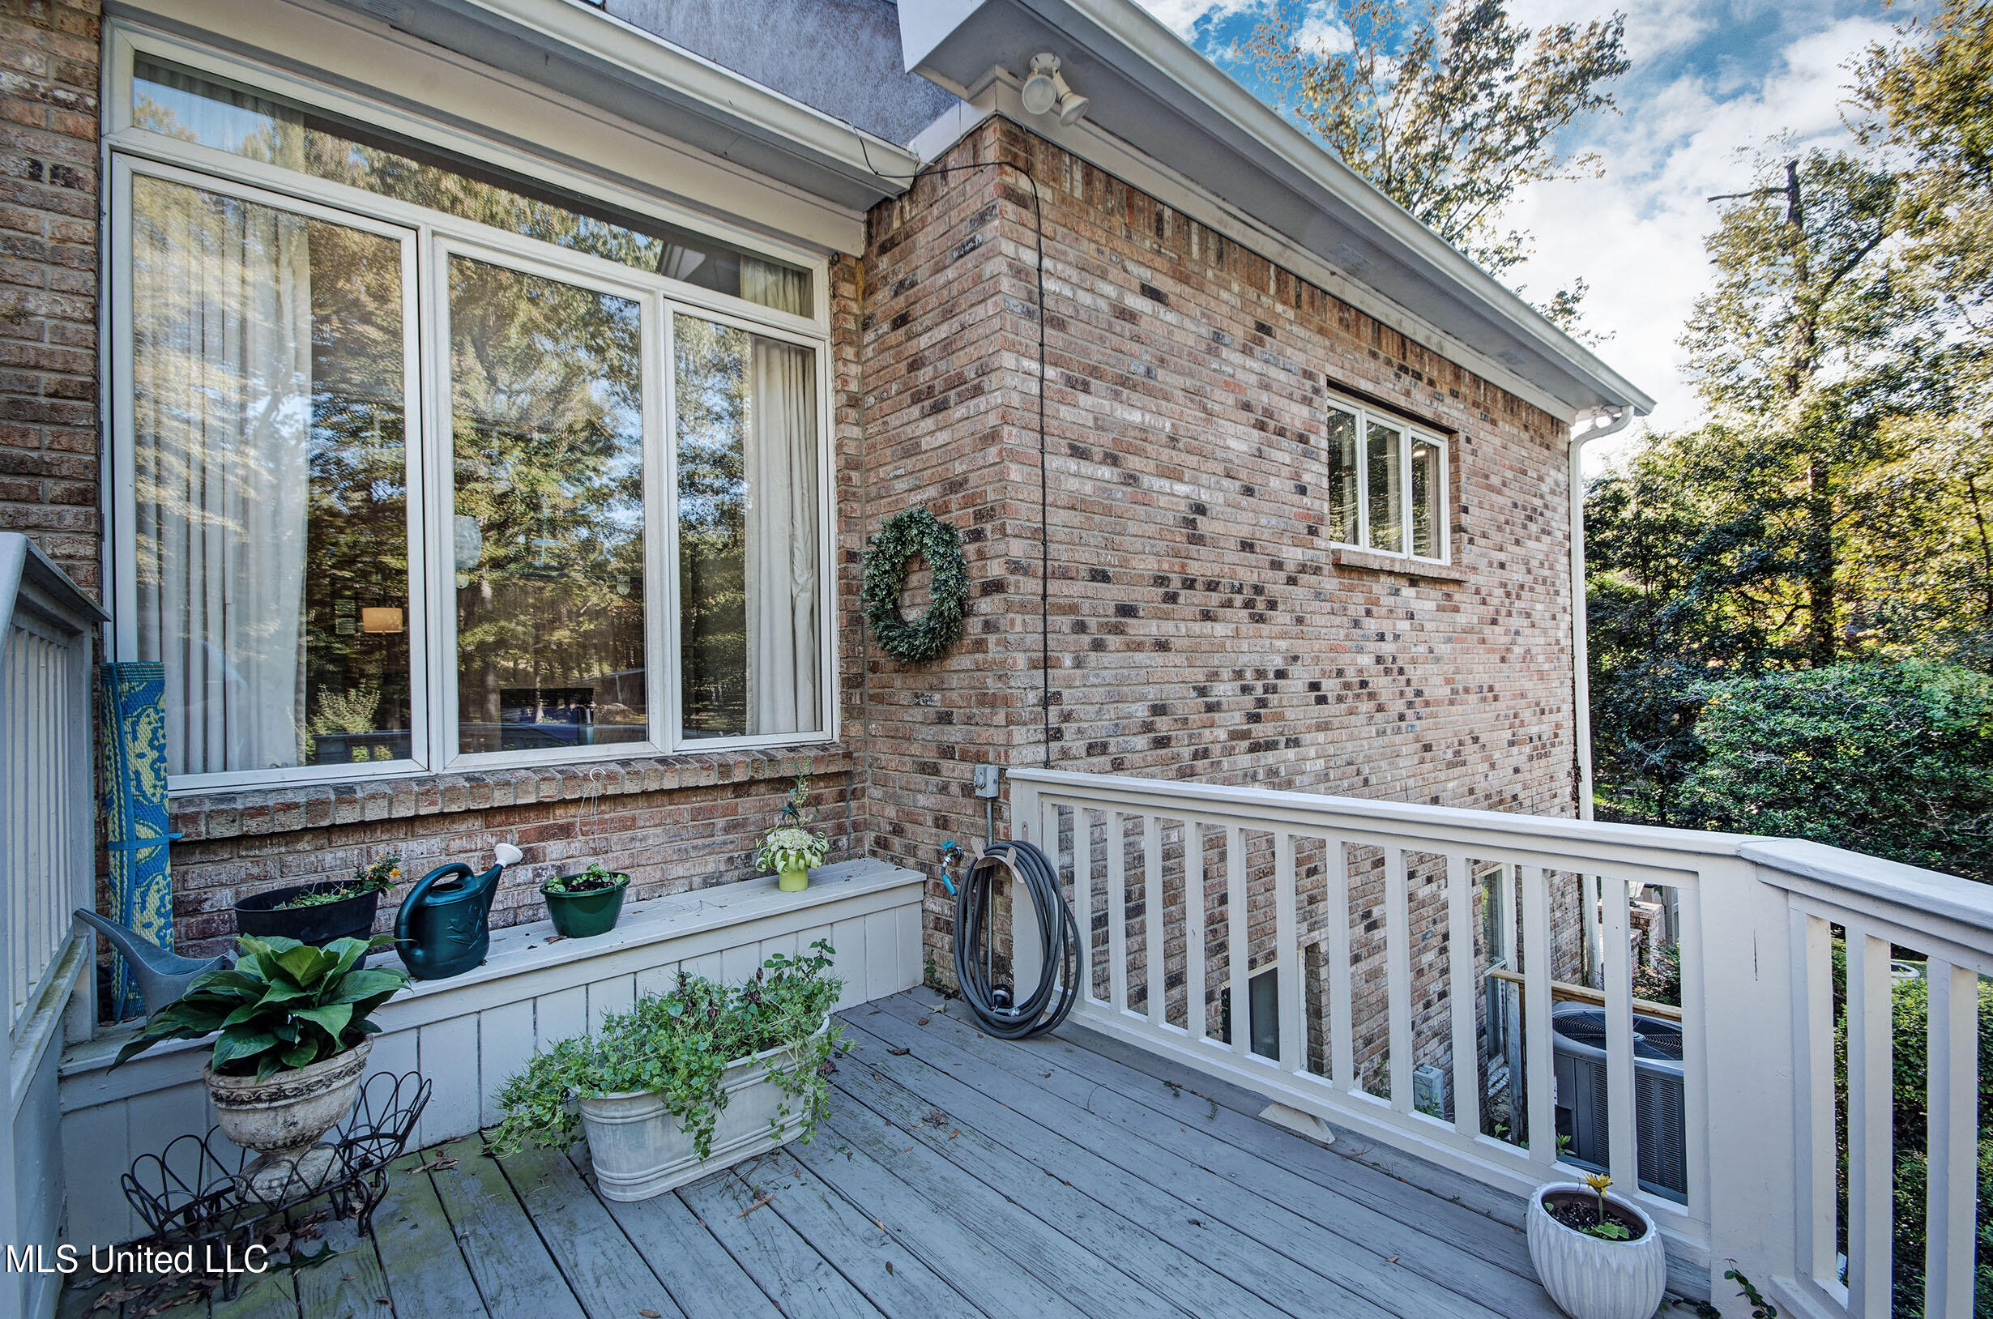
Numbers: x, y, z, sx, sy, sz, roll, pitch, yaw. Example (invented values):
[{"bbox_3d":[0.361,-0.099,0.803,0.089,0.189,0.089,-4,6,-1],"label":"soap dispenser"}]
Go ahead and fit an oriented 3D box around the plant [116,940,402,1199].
[{"bbox_3d":[-1.639,0.932,1.913,0.490,0.540,0.450,0,-1,-42],"label":"plant"}]

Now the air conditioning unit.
[{"bbox_3d":[3.736,2.561,4.793,0.850,0.740,0.850,-2,-1,37],"label":"air conditioning unit"}]

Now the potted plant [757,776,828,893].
[{"bbox_3d":[-0.789,0.653,3.181,0.270,0.450,0.270,0,-1,-42],"label":"potted plant"}]

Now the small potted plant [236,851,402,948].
[{"bbox_3d":[-1.837,0.706,2.246,0.340,0.360,0.310,0,-1,-42],"label":"small potted plant"}]

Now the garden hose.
[{"bbox_3d":[0.051,0.960,2.835,0.180,0.690,0.540,0,-1,-42],"label":"garden hose"}]

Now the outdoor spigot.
[{"bbox_3d":[-0.174,0.791,3.139,0.120,0.200,0.070,0,-1,-42],"label":"outdoor spigot"}]

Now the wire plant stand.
[{"bbox_3d":[-1.613,1.194,1.893,0.530,0.265,0.300,0,-1,-42],"label":"wire plant stand"}]

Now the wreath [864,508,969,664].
[{"bbox_3d":[-0.322,-0.291,3.295,0.120,0.630,0.620,0,-1,-42],"label":"wreath"}]

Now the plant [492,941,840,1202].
[{"bbox_3d":[-0.817,1.089,2.224,0.880,0.450,0.410,0,-1,-42],"label":"plant"}]

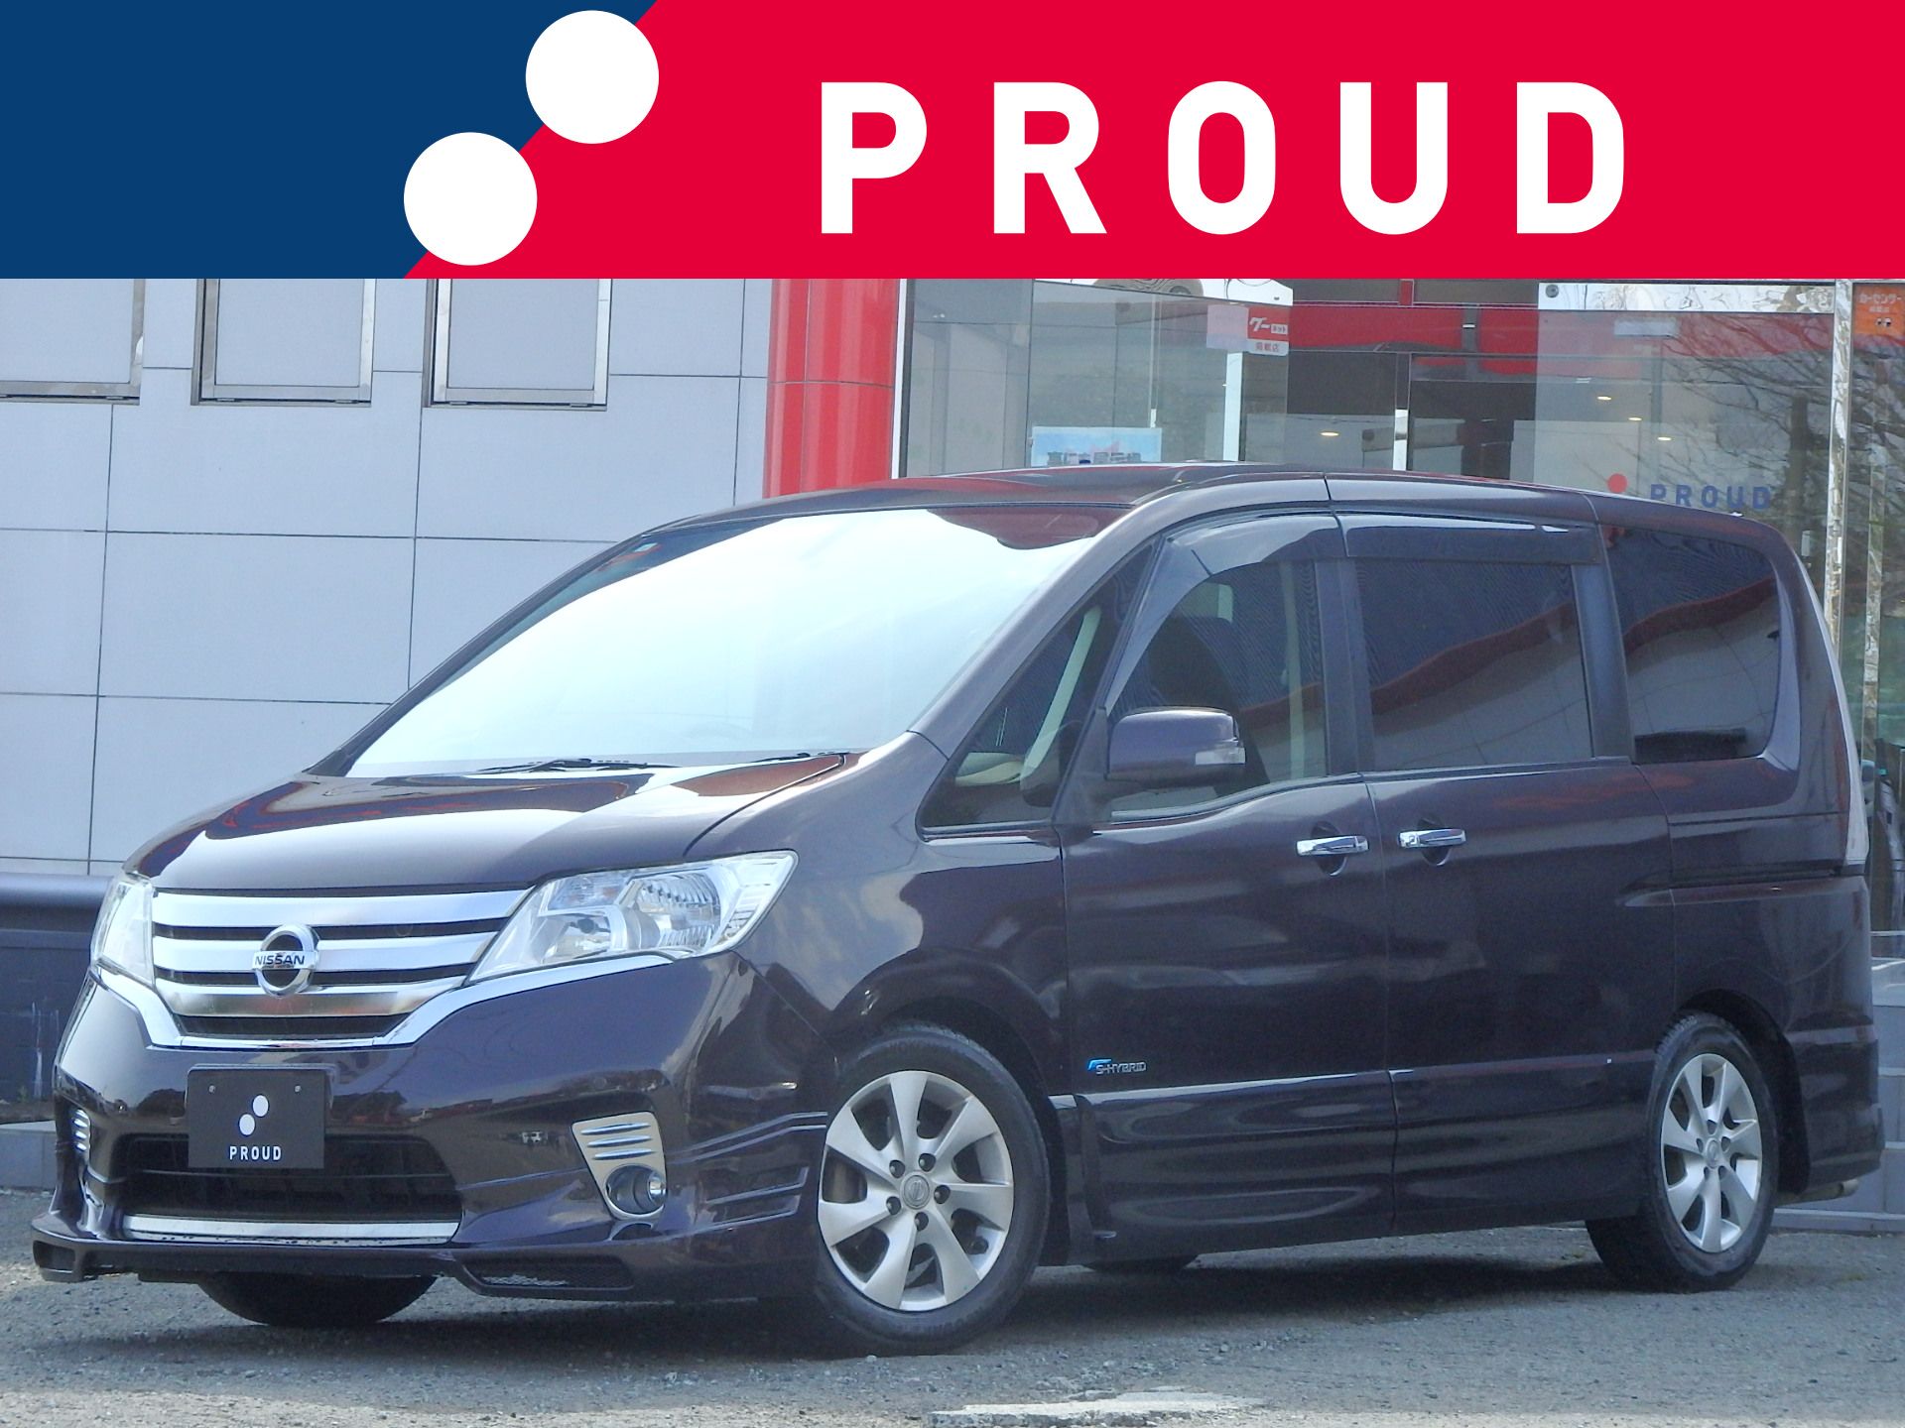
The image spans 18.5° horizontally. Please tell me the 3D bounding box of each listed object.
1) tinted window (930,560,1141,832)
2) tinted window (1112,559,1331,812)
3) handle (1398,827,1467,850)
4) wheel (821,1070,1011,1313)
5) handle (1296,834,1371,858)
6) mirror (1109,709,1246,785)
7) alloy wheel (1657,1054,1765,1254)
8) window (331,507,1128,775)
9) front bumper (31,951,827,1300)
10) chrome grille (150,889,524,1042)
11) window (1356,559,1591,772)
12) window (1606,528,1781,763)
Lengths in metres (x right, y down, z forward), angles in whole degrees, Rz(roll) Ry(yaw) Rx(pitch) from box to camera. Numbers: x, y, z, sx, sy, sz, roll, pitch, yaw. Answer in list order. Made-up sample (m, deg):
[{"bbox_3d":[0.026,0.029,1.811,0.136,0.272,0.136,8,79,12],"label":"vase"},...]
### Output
[{"bbox_3d":[0.189,-0.065,11.101,0.060,0.600,0.860,-18,-13,42],"label":"tinted window"},{"bbox_3d":[0.514,-0.064,11.630,0.040,0.560,0.780,-12,-9,37],"label":"tinted window"},{"bbox_3d":[0.992,0.257,12.088,0.045,0.042,0.235,-2,-3,38],"label":"handle"},{"bbox_3d":[-0.111,0.882,10.808,0.443,0.443,0.180,2,-3,-36],"label":"wheel"},{"bbox_3d":[0.767,0.261,11.669,0.050,0.040,0.215,-2,-4,38],"label":"handle"},{"bbox_3d":[0.422,0.063,11.060,0.240,0.155,0.160,-2,-4,38],"label":"mirror"},{"bbox_3d":[1.634,0.984,13.070,0.180,0.443,0.443,-2,-3,38],"label":"alloy wheel"},{"bbox_3d":[-0.454,-0.160,11.558,1.420,0.130,1.040,-2,27,38],"label":"window"},{"bbox_3d":[-1.083,0.745,10.692,1.720,0.620,0.620,-2,-4,38],"label":"front bumper"},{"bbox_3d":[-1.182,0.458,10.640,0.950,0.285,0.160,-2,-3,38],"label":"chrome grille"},{"bbox_3d":[1.103,-0.116,12.256,0.050,0.470,0.880,-9,-8,37],"label":"window"},{"bbox_3d":[1.700,-0.144,13.183,0.045,0.530,0.770,-12,-9,34],"label":"window"}]

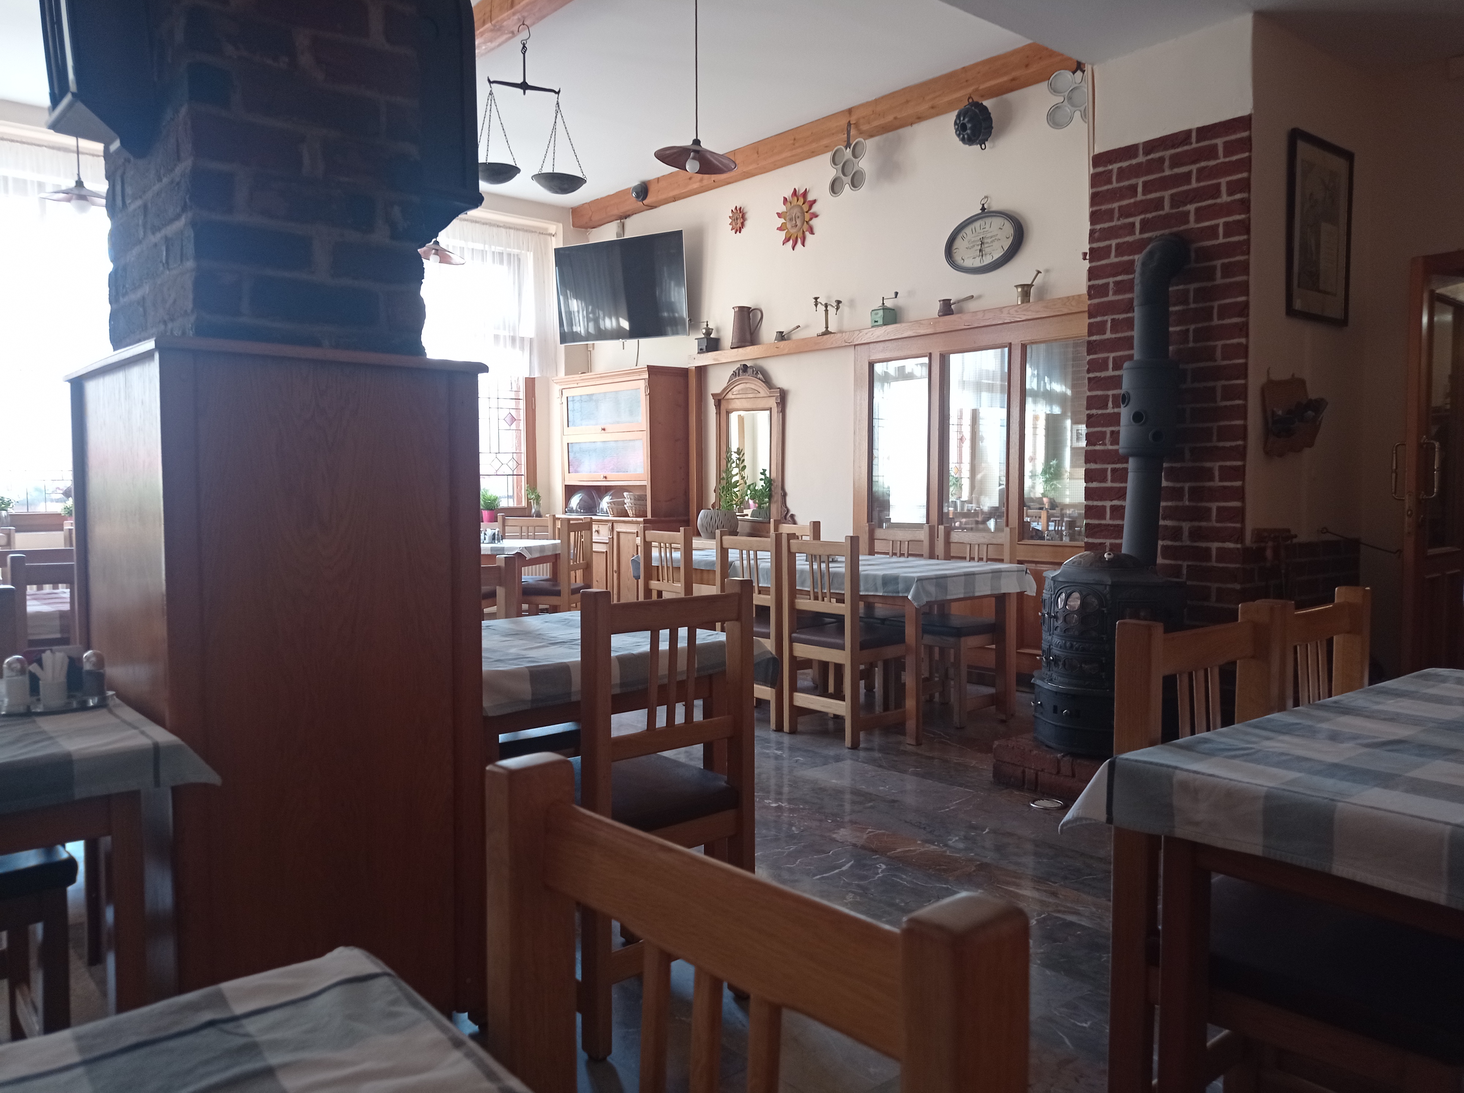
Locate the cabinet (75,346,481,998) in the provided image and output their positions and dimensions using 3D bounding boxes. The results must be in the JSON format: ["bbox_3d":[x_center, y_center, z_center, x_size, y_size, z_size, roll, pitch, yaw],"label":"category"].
[{"bbox_3d":[-1.034,0.311,2.667,0.670,1.420,0.850,-2,3,-39],"label":"cabinet"}]

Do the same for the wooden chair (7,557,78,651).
[{"bbox_3d":[-2.166,0.477,3.925,0.430,0.920,0.460,-3,4,-39],"label":"wooden chair"}]

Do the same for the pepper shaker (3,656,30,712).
[{"bbox_3d":[-1.212,0.232,2.007,0.039,0.090,0.039,-2,4,-39],"label":"pepper shaker"}]

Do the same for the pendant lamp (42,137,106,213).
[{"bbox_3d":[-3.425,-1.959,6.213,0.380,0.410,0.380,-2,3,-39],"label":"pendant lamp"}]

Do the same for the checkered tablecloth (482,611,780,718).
[{"bbox_3d":[-0.513,0.310,3.263,0.920,0.142,0.970,-2,3,-39],"label":"checkered tablecloth"}]

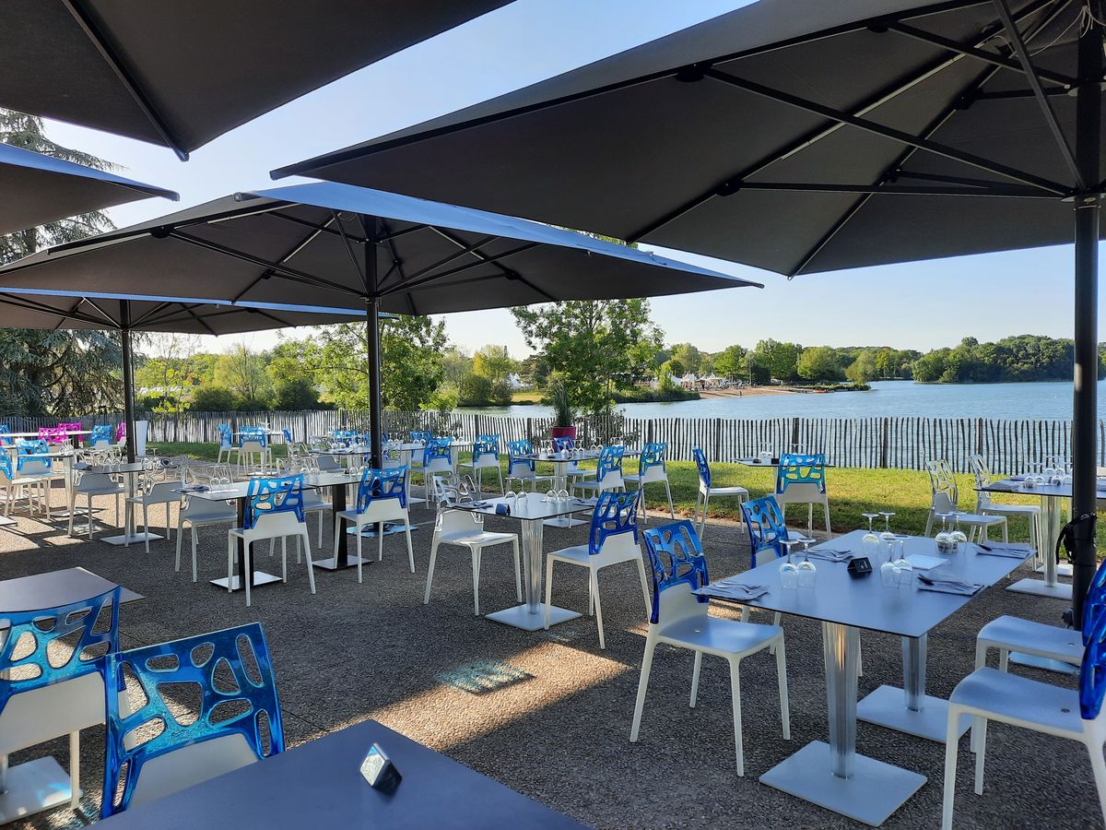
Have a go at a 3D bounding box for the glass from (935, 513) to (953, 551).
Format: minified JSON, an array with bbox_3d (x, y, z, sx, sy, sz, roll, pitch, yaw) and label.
[{"bbox_3d":[1.786,0.530,3.641,0.081,0.168,0.081,-1,2,0],"label":"glass"}]

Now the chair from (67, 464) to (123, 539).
[{"bbox_3d":[-4.766,0.824,8.431,0.505,0.868,0.480,1,3,42],"label":"chair"}]

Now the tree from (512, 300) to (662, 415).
[{"bbox_3d":[0.977,-2.170,22.000,4.400,7.000,4.400,-1,2,0],"label":"tree"}]

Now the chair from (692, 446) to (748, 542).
[{"bbox_3d":[1.635,0.749,7.751,0.500,0.853,0.485,-1,2,3],"label":"chair"}]

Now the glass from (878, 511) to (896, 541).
[{"bbox_3d":[1.501,0.527,3.585,0.075,0.176,0.075,-1,2,0],"label":"glass"}]

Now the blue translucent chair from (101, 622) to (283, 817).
[{"bbox_3d":[-0.743,0.984,1.807,0.498,0.879,0.523,-2,2,-42],"label":"blue translucent chair"}]

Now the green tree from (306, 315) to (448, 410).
[{"bbox_3d":[-6.154,-1.599,28.000,5.000,5.000,5.000,-1,3,0],"label":"green tree"}]

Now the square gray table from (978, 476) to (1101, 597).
[{"bbox_3d":[3.553,0.887,5.685,0.793,0.724,0.793,1,3,45],"label":"square gray table"}]

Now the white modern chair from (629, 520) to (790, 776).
[{"bbox_3d":[0.650,0.903,3.255,0.500,0.853,0.485,1,3,41],"label":"white modern chair"}]

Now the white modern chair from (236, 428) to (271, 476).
[{"bbox_3d":[-5.101,0.618,13.700,0.485,0.853,0.500,-1,2,-6],"label":"white modern chair"}]

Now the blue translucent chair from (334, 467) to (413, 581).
[{"bbox_3d":[-1.471,0.841,6.515,0.498,0.879,0.523,-2,2,-41],"label":"blue translucent chair"}]

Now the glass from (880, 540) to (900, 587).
[{"bbox_3d":[1.250,0.549,2.962,0.069,0.172,0.069,1,3,42],"label":"glass"}]

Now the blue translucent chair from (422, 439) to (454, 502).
[{"bbox_3d":[-1.538,0.712,10.066,0.500,0.853,0.485,1,3,44],"label":"blue translucent chair"}]

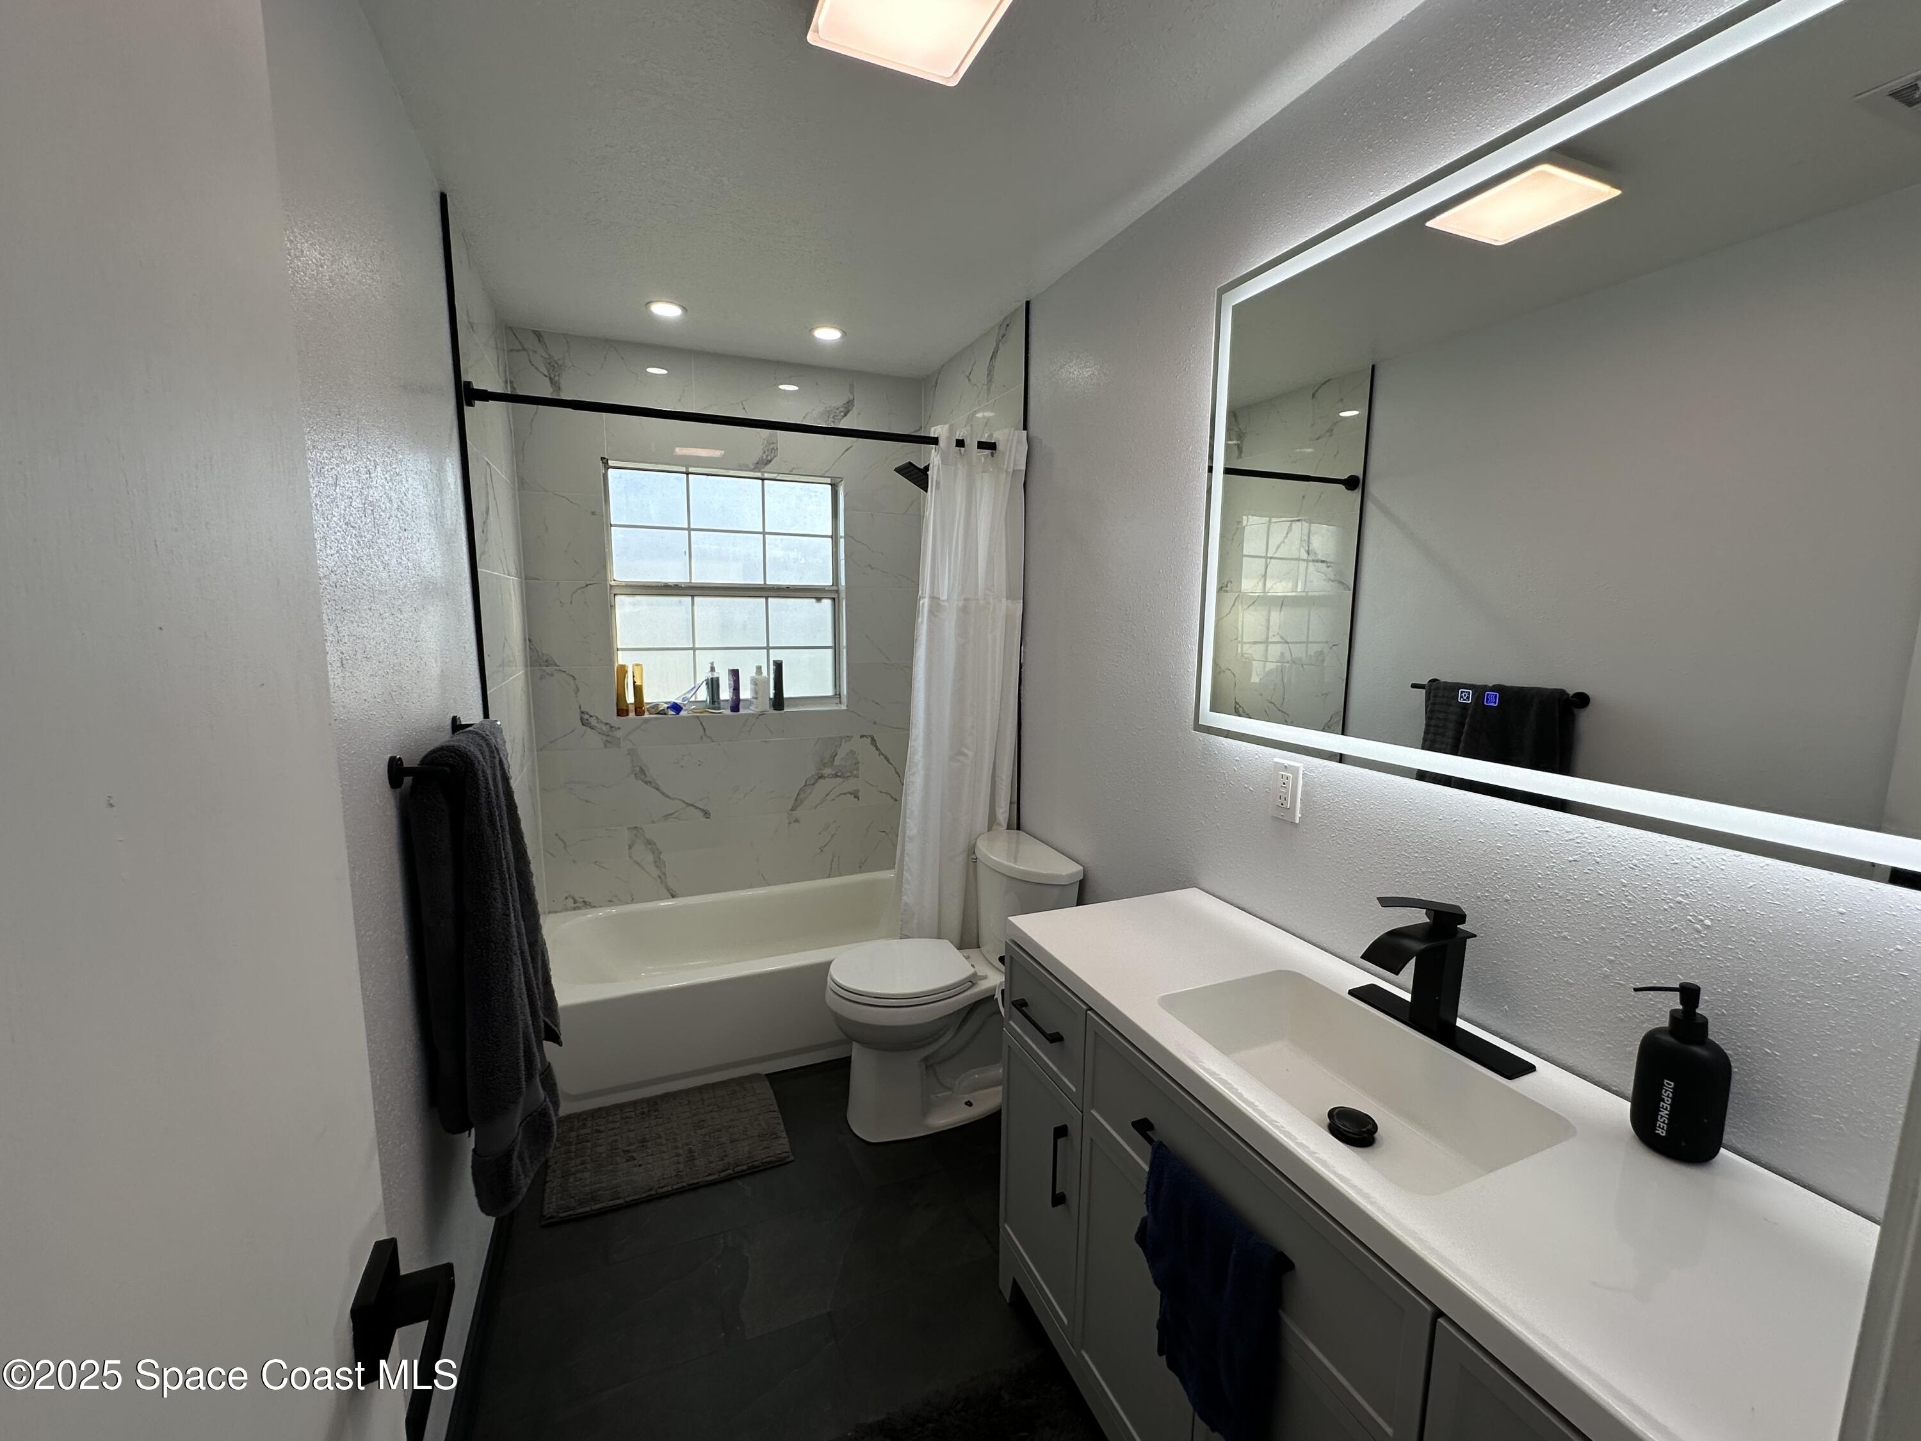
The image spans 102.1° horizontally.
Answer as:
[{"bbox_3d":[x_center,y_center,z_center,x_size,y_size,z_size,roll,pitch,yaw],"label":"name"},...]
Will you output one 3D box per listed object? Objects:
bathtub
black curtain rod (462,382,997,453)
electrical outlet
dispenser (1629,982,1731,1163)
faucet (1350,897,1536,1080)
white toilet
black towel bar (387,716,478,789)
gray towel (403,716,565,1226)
[{"bbox_3d":[-0.730,0.927,2.898,1.501,0.358,0.770,-3,9,-23],"label":"bathtub"},{"bbox_3d":[-0.485,-0.801,2.119,1.481,0.060,0.060,-3,9,-23],"label":"black curtain rod"},{"bbox_3d":[0.634,0.140,1.515,0.008,0.117,0.070,-3,9,-23],"label":"electrical outlet"},{"bbox_3d":[0.839,0.408,0.913,0.112,0.204,0.087,-1,8,-10],"label":"dispenser"},{"bbox_3d":[0.685,0.364,1.159,0.184,0.221,0.260,-3,9,-23],"label":"faucet"},{"bbox_3d":[-0.061,0.793,2.347,0.686,0.785,0.417,-3,9,-23],"label":"white toilet"},{"bbox_3d":[-0.878,0.046,1.351,0.080,0.050,0.507,-3,9,-23],"label":"black towel bar"},{"bbox_3d":[-0.838,0.410,1.416,0.149,0.785,0.457,-3,9,-23],"label":"gray towel"}]

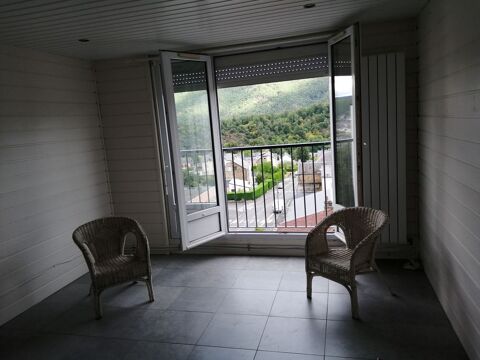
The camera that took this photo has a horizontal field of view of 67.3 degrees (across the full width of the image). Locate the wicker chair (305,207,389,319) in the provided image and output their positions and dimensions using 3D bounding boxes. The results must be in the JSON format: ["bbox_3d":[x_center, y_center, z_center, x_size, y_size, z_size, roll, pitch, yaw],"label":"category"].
[{"bbox_3d":[0.929,0.632,3.043,0.584,0.761,0.589,-11,10,-36],"label":"wicker chair"}]

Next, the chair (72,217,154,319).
[{"bbox_3d":[-1.173,0.758,3.383,0.589,0.761,0.584,-9,9,-29],"label":"chair"}]

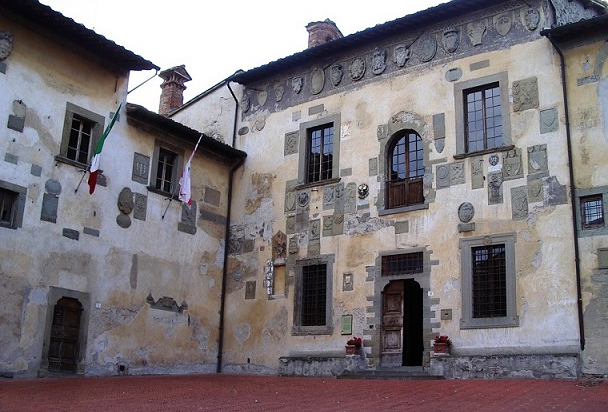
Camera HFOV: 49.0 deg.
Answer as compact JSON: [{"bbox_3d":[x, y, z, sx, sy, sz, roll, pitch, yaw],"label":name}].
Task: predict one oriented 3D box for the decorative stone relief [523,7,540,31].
[{"bbox_3d":[6.573,-5.359,19.154,0.465,0.798,0.140,-10,-19,36],"label":"decorative stone relief"}]

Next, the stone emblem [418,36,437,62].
[{"bbox_3d":[3.918,-4.981,21.226,0.690,0.888,0.100,-10,-18,38],"label":"stone emblem"}]

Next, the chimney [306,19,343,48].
[{"bbox_3d":[0.840,-6.394,27.058,1.043,1.750,1.043,-10,-19,36],"label":"chimney"}]

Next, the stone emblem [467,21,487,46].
[{"bbox_3d":[5.241,-5.201,20.173,0.600,0.808,0.120,-10,-18,38],"label":"stone emblem"}]

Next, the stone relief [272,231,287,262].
[{"bbox_3d":[-0.879,1.374,23.444,0.671,1.057,0.130,-9,-19,37],"label":"stone relief"}]

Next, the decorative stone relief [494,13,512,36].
[{"bbox_3d":[5.973,-5.403,19.967,0.508,0.693,0.120,-9,-19,37],"label":"decorative stone relief"}]

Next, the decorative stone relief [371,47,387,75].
[{"bbox_3d":[2.522,-4.784,22.223,0.599,1.002,0.150,-10,-19,36],"label":"decorative stone relief"}]

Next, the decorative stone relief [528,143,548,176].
[{"bbox_3d":[6.380,-1.253,18.146,0.534,0.760,0.080,-10,-18,38],"label":"decorative stone relief"}]

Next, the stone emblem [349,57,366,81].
[{"bbox_3d":[1.845,-4.649,22.732,0.688,0.886,0.140,-10,-19,36],"label":"stone emblem"}]

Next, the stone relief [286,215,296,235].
[{"bbox_3d":[-0.434,0.671,23.329,0.428,0.615,0.080,-9,-19,37],"label":"stone relief"}]

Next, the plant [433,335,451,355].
[{"bbox_3d":[3.830,3.861,18.544,0.402,0.496,0.320,-10,-18,38],"label":"plant"}]

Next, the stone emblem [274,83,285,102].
[{"bbox_3d":[-0.923,-4.264,25.056,0.498,0.766,0.100,-10,-18,38],"label":"stone emblem"}]

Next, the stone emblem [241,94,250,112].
[{"bbox_3d":[-2.227,-3.884,25.667,0.430,0.673,0.130,-9,-19,36],"label":"stone emblem"}]

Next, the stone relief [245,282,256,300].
[{"bbox_3d":[-1.847,2.963,23.395,0.448,0.613,0.100,-10,-19,36],"label":"stone relief"}]

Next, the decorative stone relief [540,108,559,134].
[{"bbox_3d":[6.693,-2.298,18.149,0.475,0.666,0.100,-10,-19,36],"label":"decorative stone relief"}]

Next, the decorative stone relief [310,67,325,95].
[{"bbox_3d":[0.500,-4.422,23.676,0.621,1.058,0.130,-9,-19,36],"label":"decorative stone relief"}]

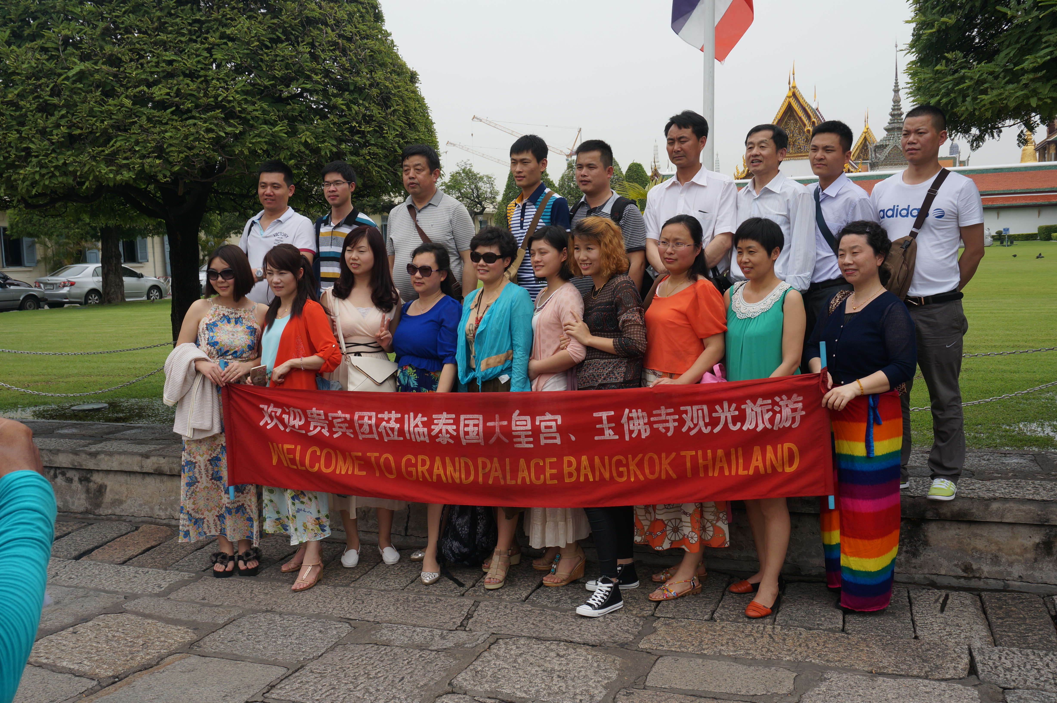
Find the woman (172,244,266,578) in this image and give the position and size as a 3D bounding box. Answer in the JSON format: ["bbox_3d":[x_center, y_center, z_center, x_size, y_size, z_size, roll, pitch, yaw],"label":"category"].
[{"bbox_3d":[-1.510,0.276,4.436,0.460,1.588,0.320,-2,7,-5],"label":"woman"}]

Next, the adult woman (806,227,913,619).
[{"bbox_3d":[1.416,0.263,3.859,0.380,1.624,0.440,-8,9,-44],"label":"adult woman"}]

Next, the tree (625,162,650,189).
[{"bbox_3d":[6.031,-7.601,50.328,1.900,5.720,1.900,-1,7,0],"label":"tree"}]

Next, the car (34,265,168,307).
[{"bbox_3d":[-14.762,-2.353,31.833,1.760,1.470,4.540,2,7,24],"label":"car"}]

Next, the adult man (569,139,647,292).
[{"bbox_3d":[0.392,-0.216,4.593,0.480,1.675,0.310,3,8,27],"label":"adult man"}]

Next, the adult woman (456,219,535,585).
[{"bbox_3d":[-0.167,0.244,4.270,0.410,1.659,0.300,2,8,25],"label":"adult woman"}]

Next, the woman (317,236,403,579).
[{"bbox_3d":[-0.837,0.221,4.506,0.420,1.671,0.290,0,7,12],"label":"woman"}]

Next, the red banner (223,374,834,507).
[{"bbox_3d":[-0.100,0.379,3.855,2.648,0.540,0.130,0,6,13],"label":"red banner"}]

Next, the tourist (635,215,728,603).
[{"bbox_3d":[0.682,0.235,4.102,0.440,1.689,0.330,5,9,41],"label":"tourist"}]

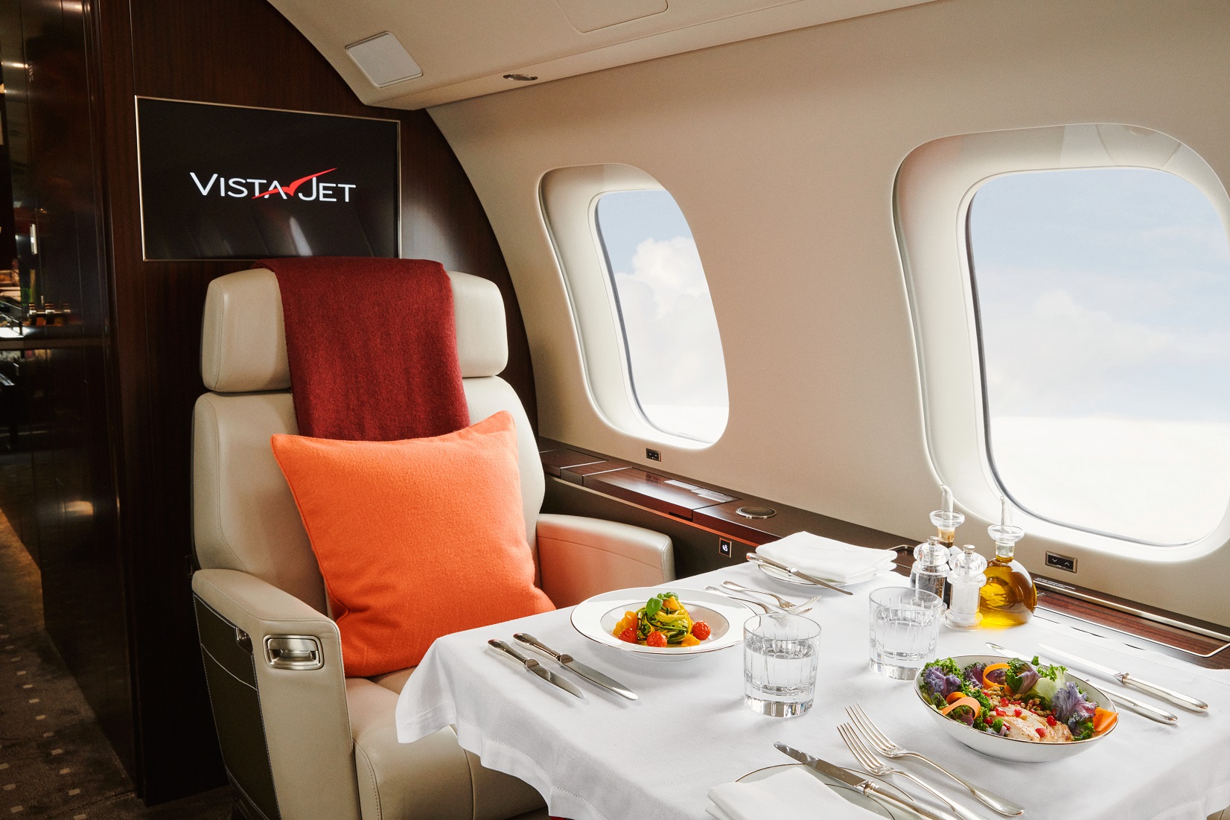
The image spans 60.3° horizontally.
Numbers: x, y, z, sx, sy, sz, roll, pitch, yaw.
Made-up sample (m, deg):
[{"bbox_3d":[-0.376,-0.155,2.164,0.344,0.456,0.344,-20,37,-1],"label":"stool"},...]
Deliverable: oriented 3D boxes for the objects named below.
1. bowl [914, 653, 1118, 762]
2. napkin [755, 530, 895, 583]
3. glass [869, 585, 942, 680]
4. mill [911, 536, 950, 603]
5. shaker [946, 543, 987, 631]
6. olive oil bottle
[{"bbox_3d":[0.423,0.320,1.125,0.207,0.055,0.207,-6,12,-38],"label":"bowl"},{"bbox_3d":[0.323,0.224,1.635,0.150,0.035,0.172,-6,12,-38],"label":"napkin"},{"bbox_3d":[0.353,0.273,1.295,0.086,0.089,0.086,1,9,0],"label":"glass"},{"bbox_3d":[0.441,0.233,1.479,0.053,0.112,0.053,-6,12,-38],"label":"mill"},{"bbox_3d":[0.481,0.239,1.445,0.053,0.112,0.053,-6,12,-38],"label":"shaker"},{"bbox_3d":[0.540,0.205,1.465,0.100,0.175,0.100,-5,11,-32],"label":"olive oil bottle"}]

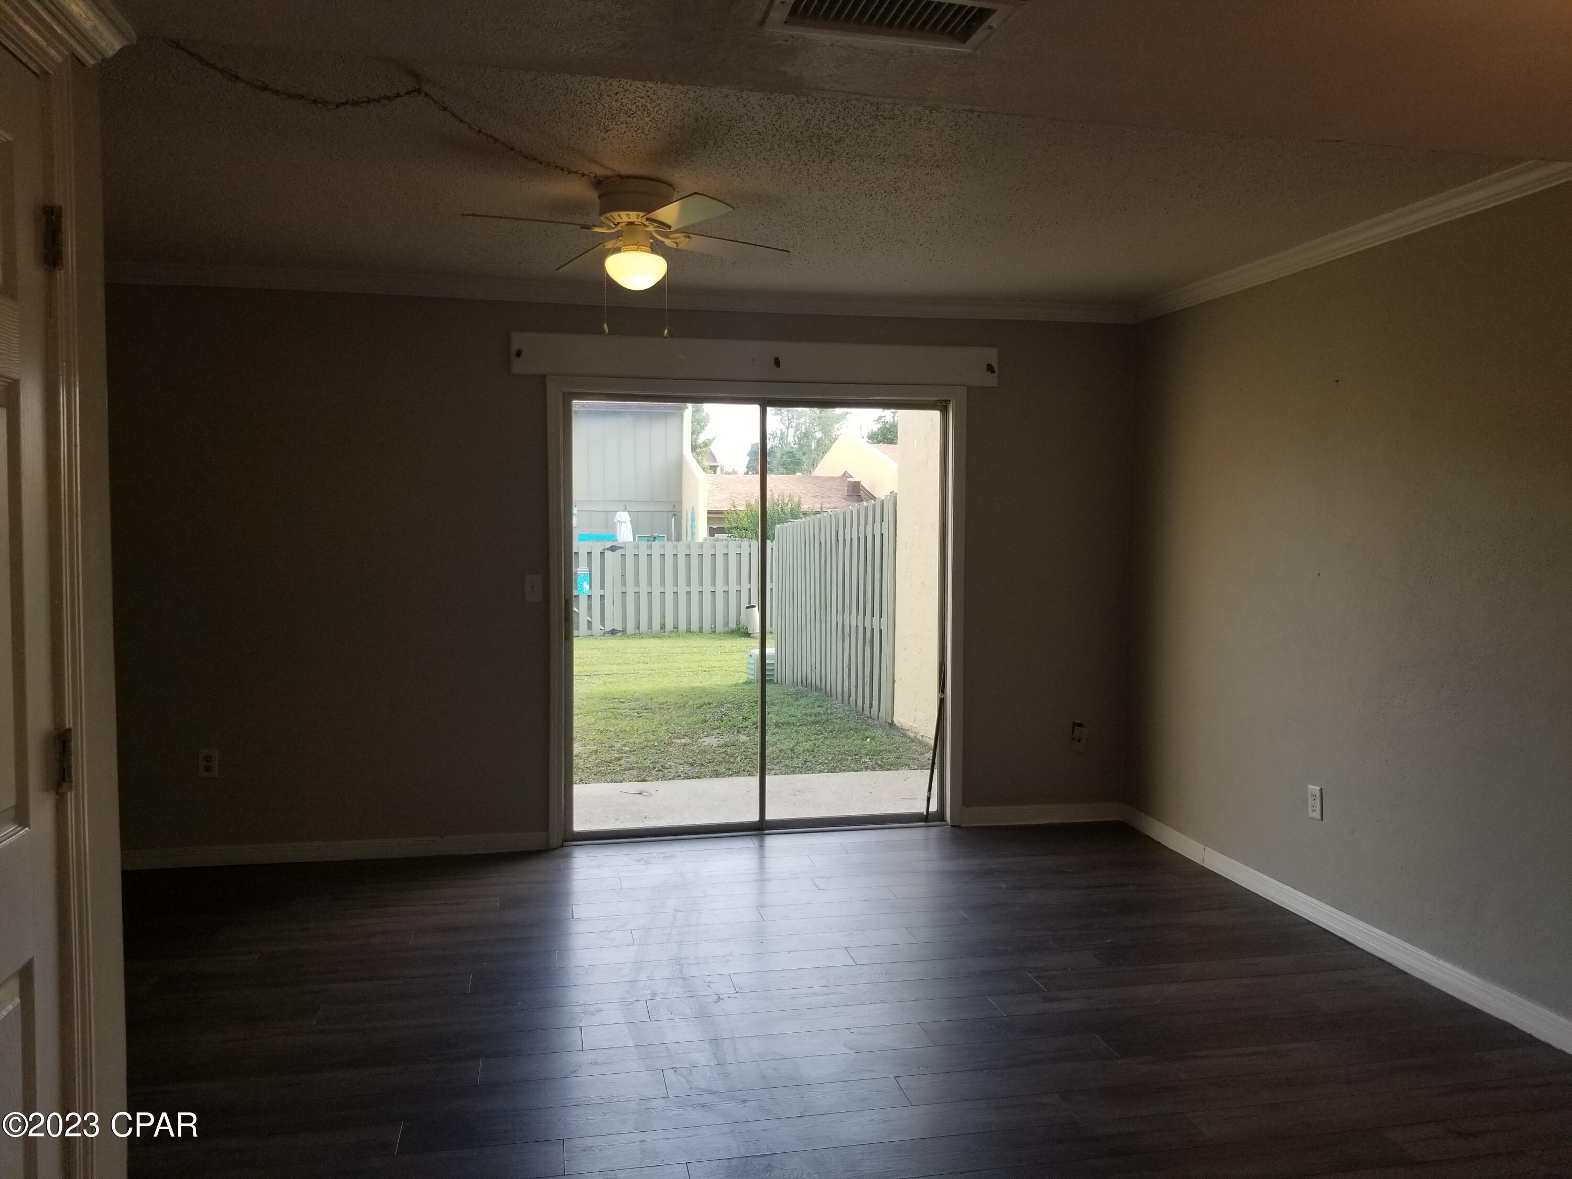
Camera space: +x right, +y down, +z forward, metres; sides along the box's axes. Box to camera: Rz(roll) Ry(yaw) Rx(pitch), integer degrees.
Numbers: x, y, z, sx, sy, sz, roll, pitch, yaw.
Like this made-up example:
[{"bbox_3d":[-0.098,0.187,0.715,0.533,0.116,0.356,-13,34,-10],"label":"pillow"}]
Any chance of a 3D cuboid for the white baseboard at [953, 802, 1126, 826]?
[{"bbox_3d":[1.229,1.079,5.654,0.814,0.086,0.015,0,3,-11],"label":"white baseboard"}]

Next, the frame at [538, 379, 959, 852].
[{"bbox_3d":[-0.108,0.100,5.370,1.903,2.063,0.110,0,3,-11],"label":"frame"}]

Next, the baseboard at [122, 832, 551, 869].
[{"bbox_3d":[-1.940,1.105,5.009,1.847,0.082,0.015,0,3,-11],"label":"baseboard"}]

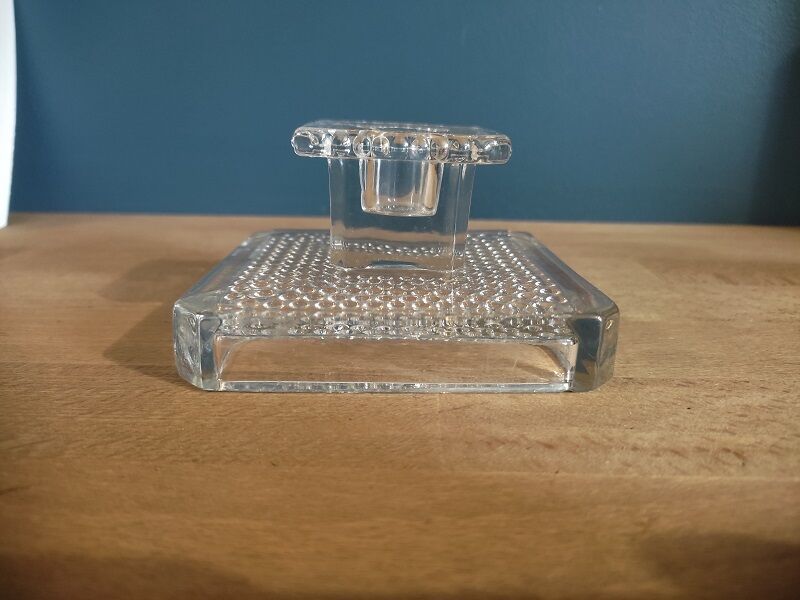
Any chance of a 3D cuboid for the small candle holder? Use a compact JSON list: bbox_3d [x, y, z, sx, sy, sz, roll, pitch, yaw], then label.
[{"bbox_3d":[-0.001,-0.023,0.186,0.110,0.061,0.103,1,17,-2],"label":"small candle holder"}]

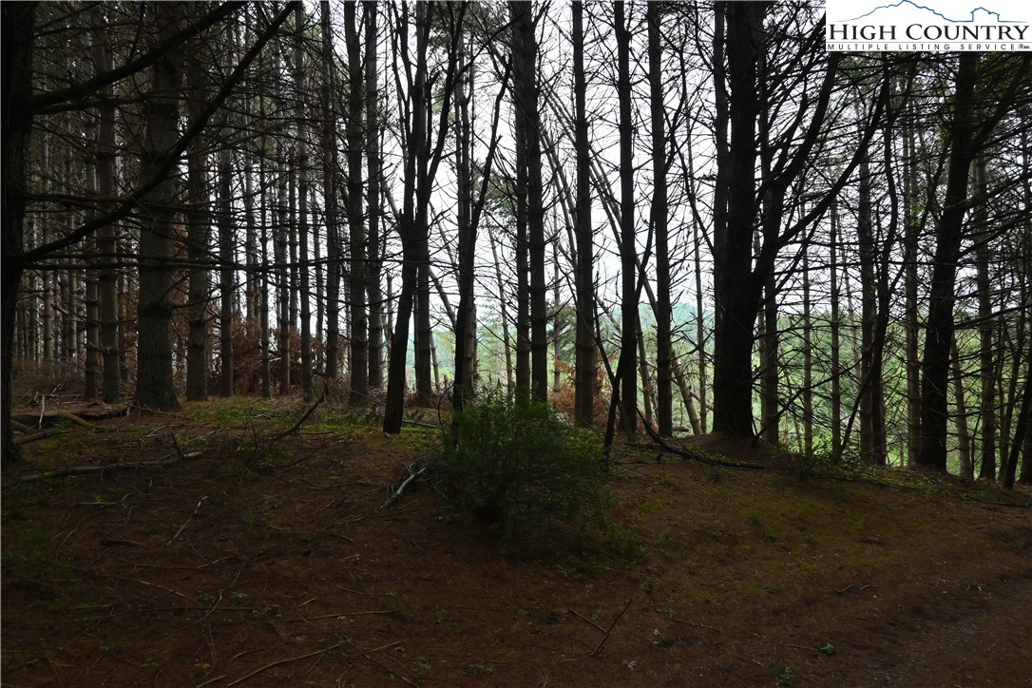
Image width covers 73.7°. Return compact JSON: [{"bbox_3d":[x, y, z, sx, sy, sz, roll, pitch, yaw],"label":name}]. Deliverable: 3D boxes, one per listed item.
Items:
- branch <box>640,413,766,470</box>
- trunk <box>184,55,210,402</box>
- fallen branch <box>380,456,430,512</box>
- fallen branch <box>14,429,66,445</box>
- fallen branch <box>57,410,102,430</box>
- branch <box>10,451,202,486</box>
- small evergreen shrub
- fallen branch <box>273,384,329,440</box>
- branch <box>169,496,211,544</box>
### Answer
[{"bbox_3d":[2.141,1.152,8.000,1.531,0.220,0.200,20,11,32],"label":"branch"},{"bbox_3d":[-5.237,-1.881,11.300,0.350,5.700,0.350,-1,1,0],"label":"trunk"},{"bbox_3d":[-0.992,1.248,6.200,0.180,0.130,0.758,0,26,28],"label":"fallen branch"},{"bbox_3d":[-5.899,1.143,8.550,0.110,0.090,0.709,0,3,9],"label":"fallen branch"},{"bbox_3d":[-5.879,1.020,9.250,1.021,0.090,0.100,9,5,29],"label":"fallen branch"},{"bbox_3d":[-4.214,1.290,7.150,1.724,0.140,0.170,-4,2,-31],"label":"branch"},{"bbox_3d":[0.029,1.047,5.900,1.500,1.270,1.350,-1,1,0],"label":"small evergreen shrub"},{"bbox_3d":[-2.611,0.834,8.350,0.890,0.120,0.140,-46,7,-6],"label":"fallen branch"},{"bbox_3d":[-2.650,1.434,5.600,0.150,0.080,0.818,-1,11,-4],"label":"branch"}]

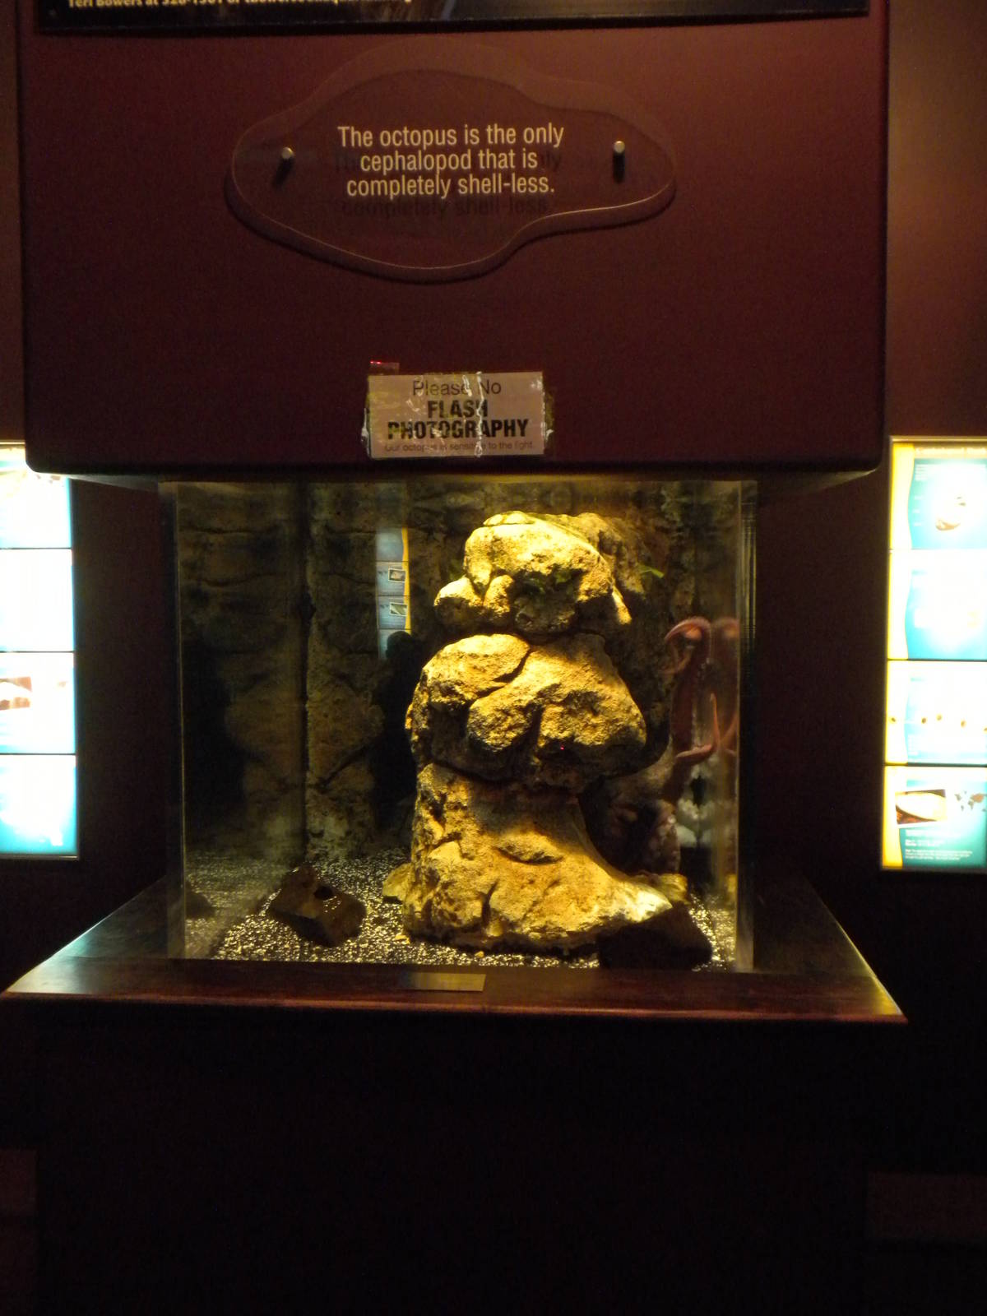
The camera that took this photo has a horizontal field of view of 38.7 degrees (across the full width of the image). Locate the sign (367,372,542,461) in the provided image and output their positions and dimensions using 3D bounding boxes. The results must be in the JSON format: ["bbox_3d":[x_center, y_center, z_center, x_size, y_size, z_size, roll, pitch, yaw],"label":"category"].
[{"bbox_3d":[-0.056,-0.368,2.132,0.265,0.125,0.010,0,4,4],"label":"sign"}]

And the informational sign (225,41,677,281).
[{"bbox_3d":[-0.060,-0.746,2.094,0.658,0.336,0.028,0,4,4],"label":"informational sign"}]

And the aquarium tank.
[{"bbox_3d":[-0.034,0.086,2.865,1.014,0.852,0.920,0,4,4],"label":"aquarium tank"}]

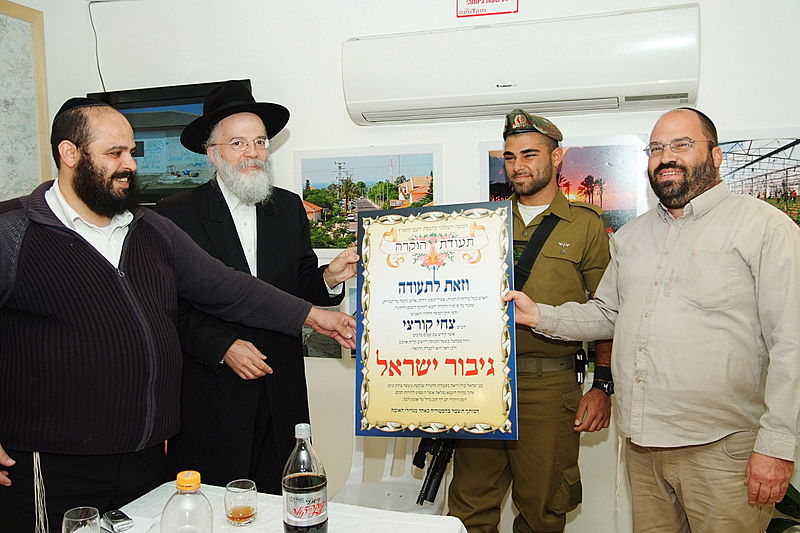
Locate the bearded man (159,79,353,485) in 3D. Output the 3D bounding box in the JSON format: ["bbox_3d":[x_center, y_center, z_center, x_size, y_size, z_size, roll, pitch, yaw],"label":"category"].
[{"bbox_3d":[-0.417,0.385,2.102,0.600,1.830,0.500,-3,5,-33],"label":"bearded man"}]

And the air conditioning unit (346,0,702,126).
[{"bbox_3d":[0.396,-0.686,2.594,1.231,0.296,0.200,1,5,22],"label":"air conditioning unit"}]

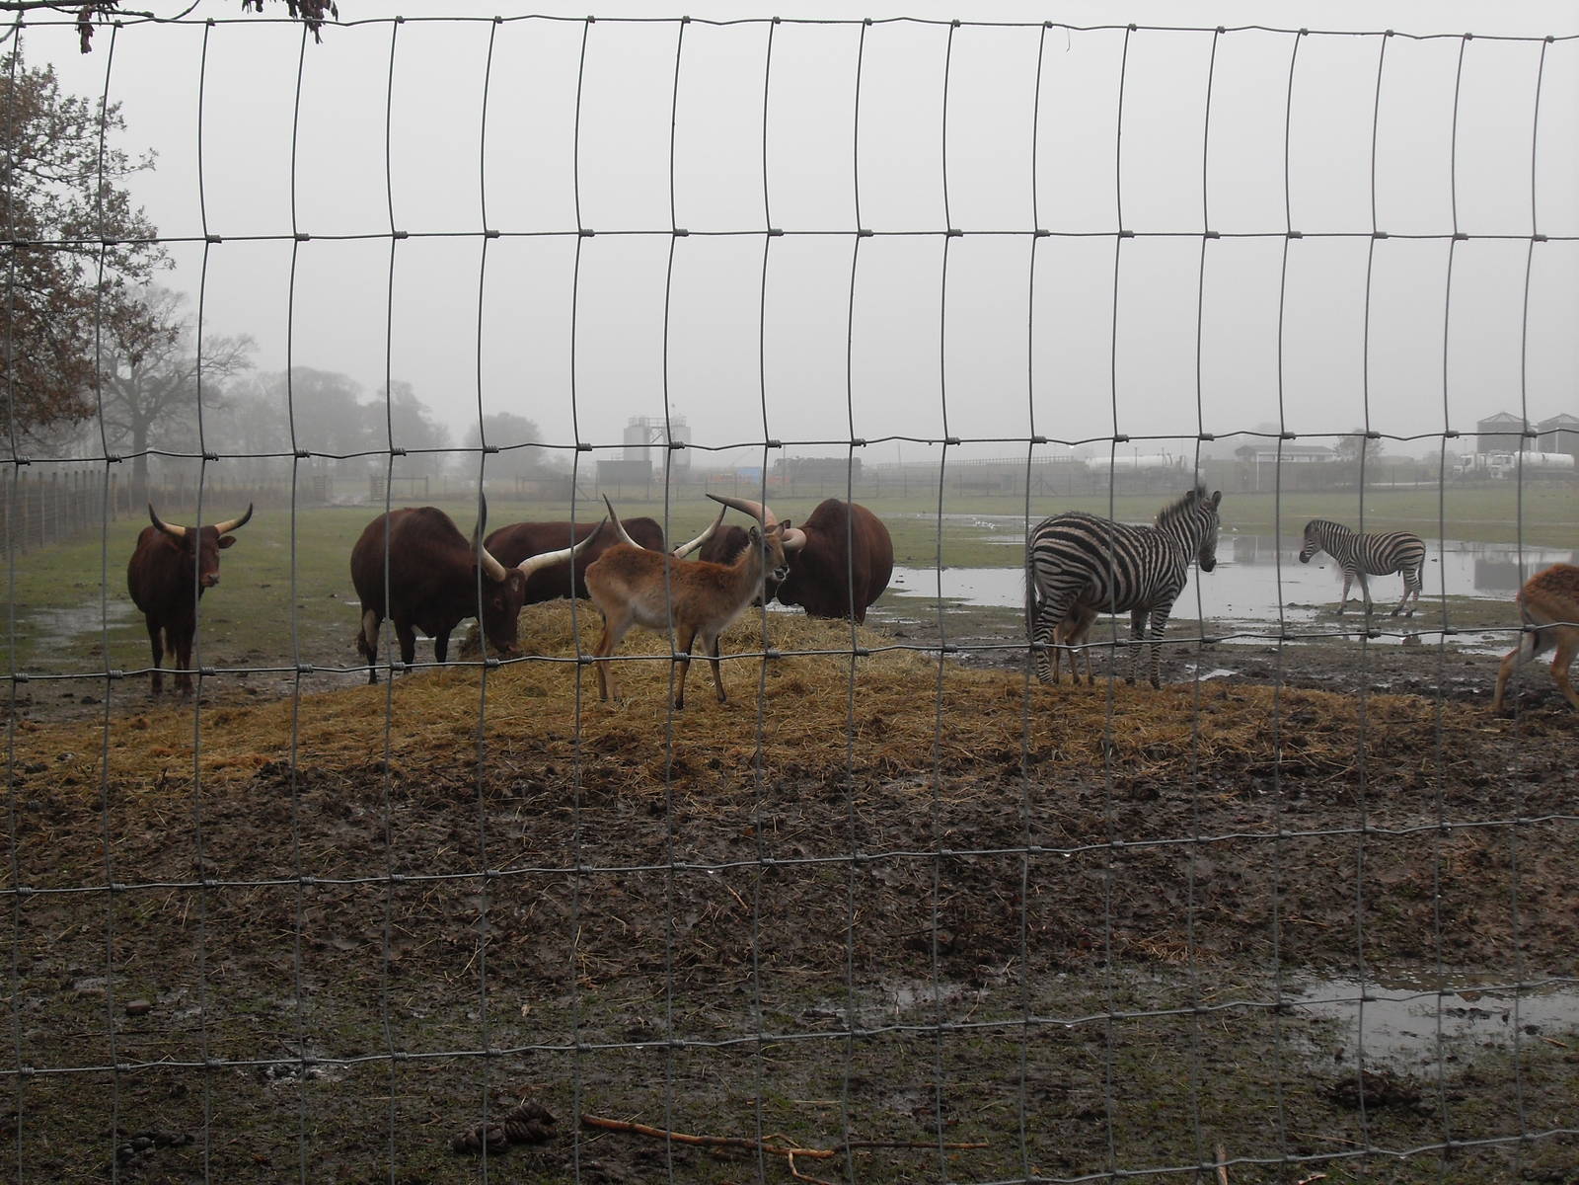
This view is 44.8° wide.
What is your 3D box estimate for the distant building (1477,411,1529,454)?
[{"bbox_3d":[94.907,-19.868,255.000,7.100,8.700,7.100,0,4,0],"label":"distant building"}]

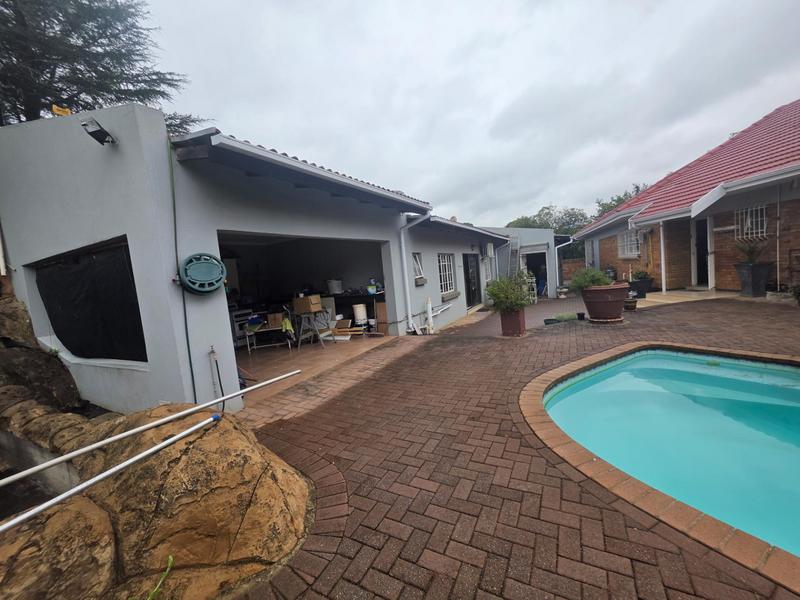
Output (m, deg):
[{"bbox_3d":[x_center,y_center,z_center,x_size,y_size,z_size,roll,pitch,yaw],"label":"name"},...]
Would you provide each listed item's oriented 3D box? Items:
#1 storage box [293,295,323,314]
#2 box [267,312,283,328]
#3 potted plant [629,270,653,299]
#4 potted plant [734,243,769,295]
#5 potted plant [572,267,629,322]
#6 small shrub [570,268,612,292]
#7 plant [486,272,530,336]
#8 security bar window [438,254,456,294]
[{"bbox_3d":[-2.017,0.121,6.589,0.400,0.360,0.440,-4,5,13],"label":"storage box"},{"bbox_3d":[-2.838,0.477,6.835,0.310,0.340,0.300,-7,5,-15],"label":"box"},{"bbox_3d":[6.870,-0.427,8.570,0.550,0.770,0.530,-1,6,39],"label":"potted plant"},{"bbox_3d":[8.566,-0.759,7.310,0.520,1.320,0.520,-9,7,-40],"label":"potted plant"},{"bbox_3d":[4.390,-0.097,6.612,1.020,1.150,0.920,-2,6,33],"label":"potted plant"},{"bbox_3d":[4.248,-0.432,6.672,0.780,0.520,0.720,-2,6,33],"label":"small shrub"},{"bbox_3d":[2.198,0.091,6.079,0.800,1.270,0.780,-3,5,20],"label":"plant"},{"bbox_3d":[1.554,-0.888,9.859,0.120,1.240,1.330,-2,6,30],"label":"security bar window"}]

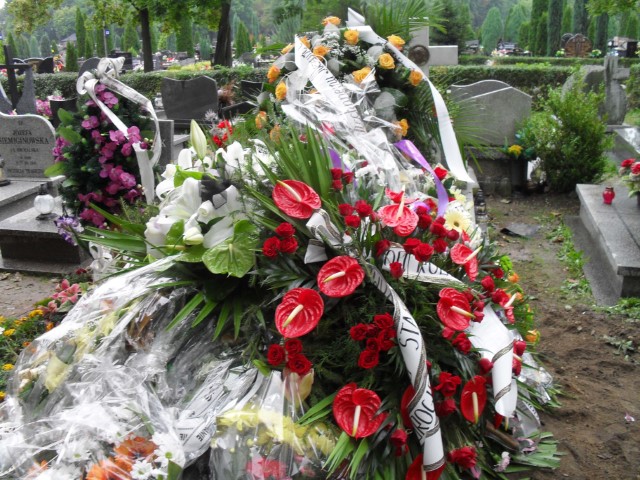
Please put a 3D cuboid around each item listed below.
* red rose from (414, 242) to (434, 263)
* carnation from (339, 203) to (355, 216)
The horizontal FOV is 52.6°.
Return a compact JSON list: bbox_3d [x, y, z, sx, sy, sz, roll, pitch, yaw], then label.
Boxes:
[{"bbox_3d":[0.325,0.039,2.015,0.061,0.058,0.054,-1,-17,-3],"label":"red rose"},{"bbox_3d":[0.083,-0.096,2.030,0.050,0.046,0.048,0,-3,0],"label":"carnation"}]

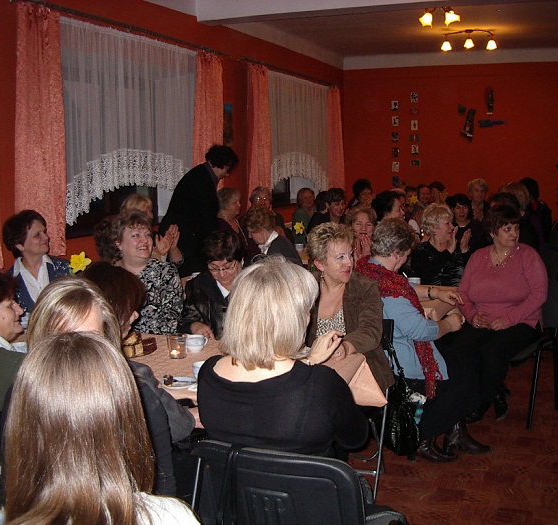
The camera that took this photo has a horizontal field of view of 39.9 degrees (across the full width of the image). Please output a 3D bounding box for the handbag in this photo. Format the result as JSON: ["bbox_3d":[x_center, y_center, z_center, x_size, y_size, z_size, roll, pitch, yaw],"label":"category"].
[{"bbox_3d":[0.593,0.605,3.720,0.150,0.630,0.240,-4,8,-24],"label":"handbag"}]

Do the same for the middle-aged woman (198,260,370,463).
[{"bbox_3d":[0.044,0.608,2.301,0.530,1.290,0.780,2,8,20],"label":"middle-aged woman"}]

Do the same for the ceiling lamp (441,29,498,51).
[{"bbox_3d":[2.330,-2.716,9.400,0.660,0.250,0.150,3,8,22],"label":"ceiling lamp"}]

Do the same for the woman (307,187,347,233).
[{"bbox_3d":[0.505,-0.086,7.404,0.460,1.260,0.650,-1,8,-8],"label":"woman"}]

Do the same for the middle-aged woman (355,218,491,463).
[{"bbox_3d":[0.752,0.395,4.000,0.700,1.220,0.480,-3,8,-18],"label":"middle-aged woman"}]

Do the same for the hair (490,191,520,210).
[{"bbox_3d":[1.828,-0.484,6.200,0.230,0.200,0.190,1,8,12],"label":"hair"}]

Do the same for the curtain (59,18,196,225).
[{"bbox_3d":[-1.196,-1.162,6.642,0.100,1.508,2.093,3,8,22],"label":"curtain"}]

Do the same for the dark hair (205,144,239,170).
[{"bbox_3d":[-0.404,-0.731,5.400,0.230,0.190,0.190,19,5,-8],"label":"dark hair"}]

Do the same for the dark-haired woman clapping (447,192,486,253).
[{"bbox_3d":[1.509,0.072,6.250,0.500,1.260,0.620,0,8,0],"label":"dark-haired woman clapping"}]

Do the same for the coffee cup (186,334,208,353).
[{"bbox_3d":[-0.341,0.335,3.170,0.098,0.067,0.080,0,8,0],"label":"coffee cup"}]

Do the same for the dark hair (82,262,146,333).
[{"bbox_3d":[-0.506,0.108,2.380,0.180,0.230,0.210,1,8,8],"label":"dark hair"}]

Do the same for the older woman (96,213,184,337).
[{"bbox_3d":[-0.686,0.406,3.750,0.520,1.280,0.620,-3,8,-18],"label":"older woman"}]

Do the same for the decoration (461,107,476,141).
[{"bbox_3d":[2.860,-2.098,11.597,0.190,0.510,0.090,3,8,22],"label":"decoration"}]

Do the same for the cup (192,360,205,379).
[{"bbox_3d":[-0.271,0.399,2.809,0.100,0.074,0.085,0,8,0],"label":"cup"}]

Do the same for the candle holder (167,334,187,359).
[{"bbox_3d":[-0.409,0.340,3.100,0.078,0.086,0.078,0,8,0],"label":"candle holder"}]

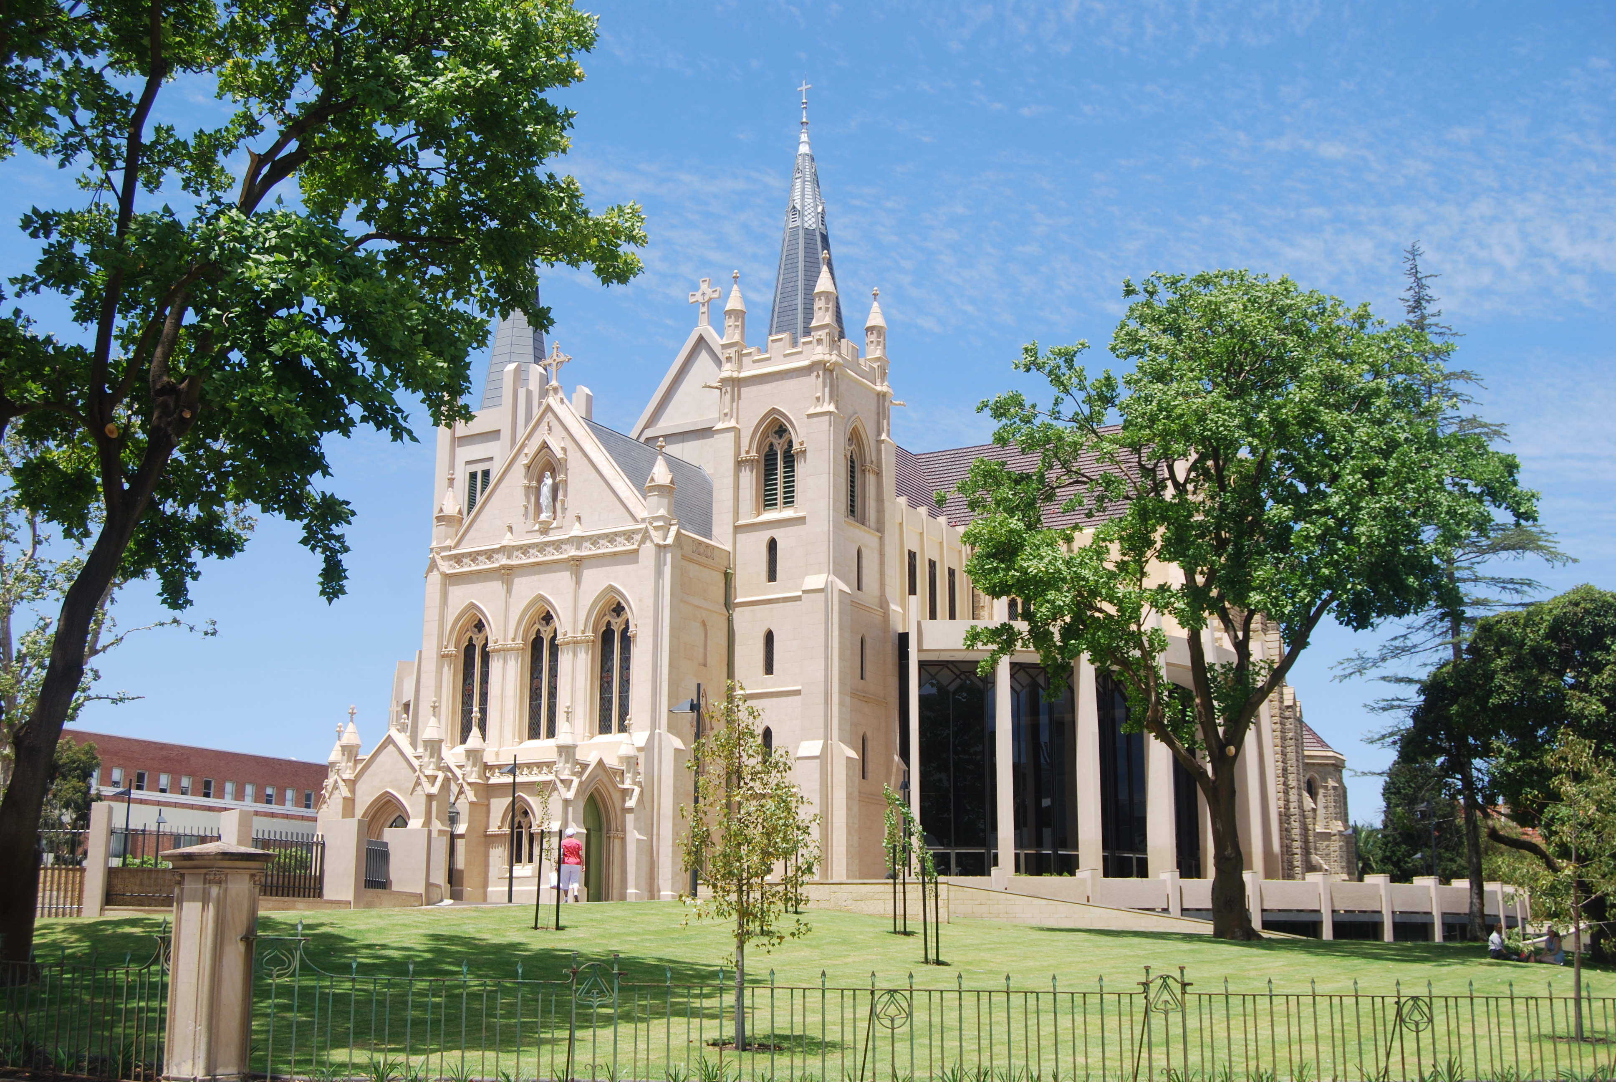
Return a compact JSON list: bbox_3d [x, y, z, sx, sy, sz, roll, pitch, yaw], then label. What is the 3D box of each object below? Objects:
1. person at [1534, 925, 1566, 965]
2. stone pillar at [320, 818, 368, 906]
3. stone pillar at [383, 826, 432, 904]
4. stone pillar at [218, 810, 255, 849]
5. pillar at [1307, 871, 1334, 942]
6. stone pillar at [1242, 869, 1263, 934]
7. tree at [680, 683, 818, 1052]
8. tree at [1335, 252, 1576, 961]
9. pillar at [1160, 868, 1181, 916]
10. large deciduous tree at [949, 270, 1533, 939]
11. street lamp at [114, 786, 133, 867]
[{"bbox_3d":[17.595,9.561,41.595,0.650,0.861,0.500,7,-14,-26],"label":"person"},{"bbox_3d":[-11.122,7.735,42.033,1.100,2.100,0.360,-6,-14,26],"label":"stone pillar"},{"bbox_3d":[-10.192,8.265,44.517,1.130,1.956,0.360,-2,-13,8],"label":"stone pillar"},{"bbox_3d":[-12.711,7.073,38.751,0.360,2.267,1.100,10,-16,-37],"label":"stone pillar"},{"bbox_3d":[15.963,11.415,54.733,0.330,2.103,1.000,2,-13,-9],"label":"pillar"},{"bbox_3d":[13.677,11.230,54.223,0.330,2.008,0.950,2,-13,-7],"label":"stone pillar"},{"bbox_3d":[-0.598,3.328,18.108,1.300,3.682,1.200,0,-13,0],"label":"tree"},{"bbox_3d":[18.470,1.046,50.780,6.400,20.561,6.200,0,-13,0],"label":"tree"},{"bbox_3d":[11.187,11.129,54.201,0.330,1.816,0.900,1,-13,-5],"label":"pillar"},{"bbox_3d":[10.232,1.195,41.266,13.200,15.925,12.500,0,-13,0],"label":"large deciduous tree"},{"bbox_3d":[-20.538,9.159,52.446,0.600,4.023,0.200,0,-13,0],"label":"street lamp"}]

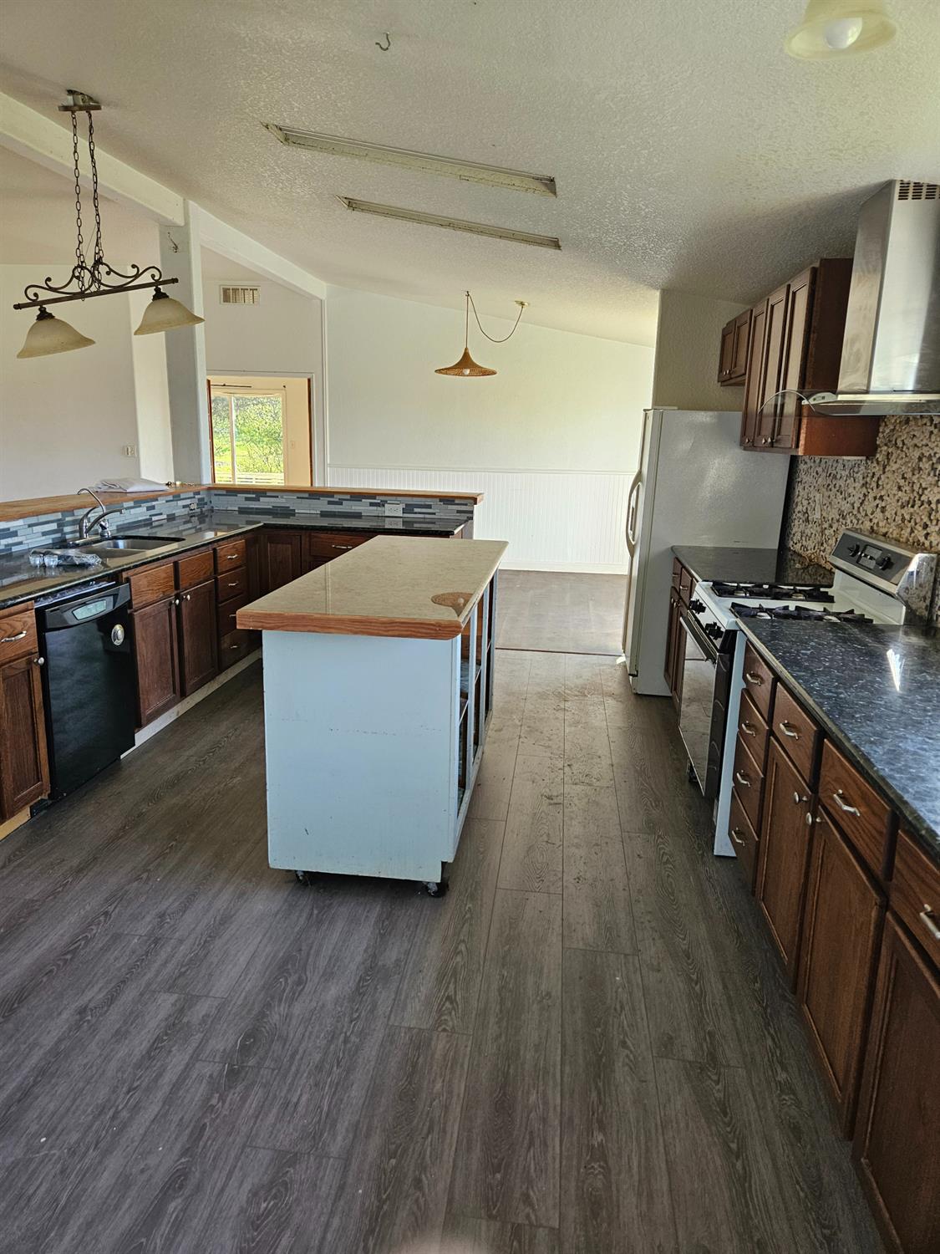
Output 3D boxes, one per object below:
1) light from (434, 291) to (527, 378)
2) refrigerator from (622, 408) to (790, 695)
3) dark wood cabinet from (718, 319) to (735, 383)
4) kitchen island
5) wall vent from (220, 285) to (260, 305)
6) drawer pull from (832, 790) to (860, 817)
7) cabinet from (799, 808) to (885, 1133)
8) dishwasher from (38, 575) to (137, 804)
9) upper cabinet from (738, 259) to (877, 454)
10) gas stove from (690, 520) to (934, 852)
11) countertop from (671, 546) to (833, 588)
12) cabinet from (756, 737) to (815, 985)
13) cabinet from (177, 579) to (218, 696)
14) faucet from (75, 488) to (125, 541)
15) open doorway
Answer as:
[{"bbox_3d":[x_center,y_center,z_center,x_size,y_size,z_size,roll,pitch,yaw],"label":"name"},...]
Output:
[{"bbox_3d":[0.100,-2.606,7.416,0.825,0.691,0.546,3,13,6],"label":"light"},{"bbox_3d":[1.413,-0.486,5.286,0.848,1.691,0.860,3,13,6],"label":"refrigerator"},{"bbox_3d":[1.749,-1.686,5.124,0.328,0.351,0.447,3,13,6],"label":"dark wood cabinet"},{"bbox_3d":[-0.272,0.219,3.645,0.710,0.970,1.989,3,13,6],"label":"kitchen island"},{"bbox_3d":[-2.515,-3.624,9.101,0.448,0.199,0.030,3,13,6],"label":"wall vent"},{"bbox_3d":[0.824,0.388,1.838,0.028,0.020,0.131,3,13,6],"label":"drawer pull"},{"bbox_3d":[1.021,0.760,1.864,0.400,0.546,0.429,3,13,6],"label":"cabinet"},{"bbox_3d":[-1.827,0.242,3.461,0.606,0.795,0.601,3,13,6],"label":"dishwasher"},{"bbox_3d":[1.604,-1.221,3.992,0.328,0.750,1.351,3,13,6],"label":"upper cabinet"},{"bbox_3d":[1.255,0.222,3.363,0.734,1.173,0.757,3,13,6],"label":"gas stove"},{"bbox_3d":[1.440,-0.296,4.250,0.678,0.050,1.224,3,13,6],"label":"countertop"},{"bbox_3d":[1.190,0.662,2.361,0.596,0.551,0.477,3,13,6],"label":"cabinet"},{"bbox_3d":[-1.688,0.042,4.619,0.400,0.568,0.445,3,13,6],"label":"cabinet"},{"bbox_3d":[-1.992,-0.606,4.494,0.240,0.267,0.200,3,13,6],"label":"faucet"},{"bbox_3d":[-2.370,-1.817,9.569,1.242,2.076,0.129,3,13,6],"label":"open doorway"}]

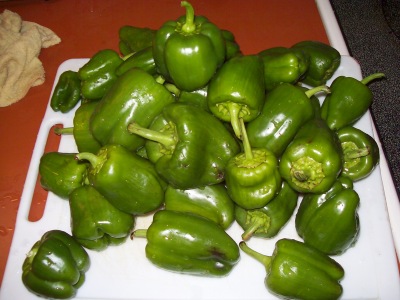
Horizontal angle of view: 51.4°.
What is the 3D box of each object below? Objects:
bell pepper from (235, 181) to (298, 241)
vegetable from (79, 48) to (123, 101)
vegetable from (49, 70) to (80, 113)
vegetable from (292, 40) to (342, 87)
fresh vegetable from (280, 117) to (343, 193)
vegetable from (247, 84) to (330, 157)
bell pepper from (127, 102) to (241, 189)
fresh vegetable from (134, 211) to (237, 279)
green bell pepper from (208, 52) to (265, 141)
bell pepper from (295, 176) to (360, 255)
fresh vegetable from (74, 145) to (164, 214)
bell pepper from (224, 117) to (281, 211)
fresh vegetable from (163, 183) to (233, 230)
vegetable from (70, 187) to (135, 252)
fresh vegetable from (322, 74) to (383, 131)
[{"bbox_3d":[0.080,0.068,0.492,0.057,0.057,0.085,26,63,15],"label":"bell pepper"},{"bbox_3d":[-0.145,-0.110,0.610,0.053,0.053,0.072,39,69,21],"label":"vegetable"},{"bbox_3d":[-0.193,-0.084,0.598,0.040,0.040,0.062,17,64,11],"label":"vegetable"},{"bbox_3d":[0.172,-0.126,0.615,0.072,0.058,0.058,43,70,13],"label":"vegetable"},{"bbox_3d":[0.135,0.007,0.498,0.068,0.068,0.092,7,37,6],"label":"fresh vegetable"},{"bbox_3d":[0.106,-0.035,0.506,0.064,0.064,0.108,41,81,21],"label":"vegetable"},{"bbox_3d":[-0.022,-0.009,0.482,0.138,0.095,0.095,11,54,-33],"label":"bell pepper"},{"bbox_3d":[-0.015,0.100,0.453,0.116,0.057,0.062,11,62,9],"label":"fresh vegetable"},{"bbox_3d":[0.045,-0.062,0.506,0.069,0.069,0.119,-3,51,0],"label":"green bell pepper"},{"bbox_3d":[0.153,0.079,0.500,0.068,0.070,0.086,35,98,19],"label":"bell pepper"},{"bbox_3d":[-0.094,0.031,0.500,0.110,0.068,0.068,37,64,-15],"label":"fresh vegetable"},{"bbox_3d":[0.060,0.018,0.466,0.062,0.098,0.062,-7,44,4],"label":"bell pepper"},{"bbox_3d":[-0.006,0.061,0.474,0.094,0.057,0.060,20,64,13],"label":"fresh vegetable"},{"bbox_3d":[-0.113,0.070,0.468,0.066,0.060,0.086,-19,77,-7],"label":"vegetable"},{"bbox_3d":[0.195,-0.070,0.527,0.054,0.051,0.099,39,75,21],"label":"fresh vegetable"}]

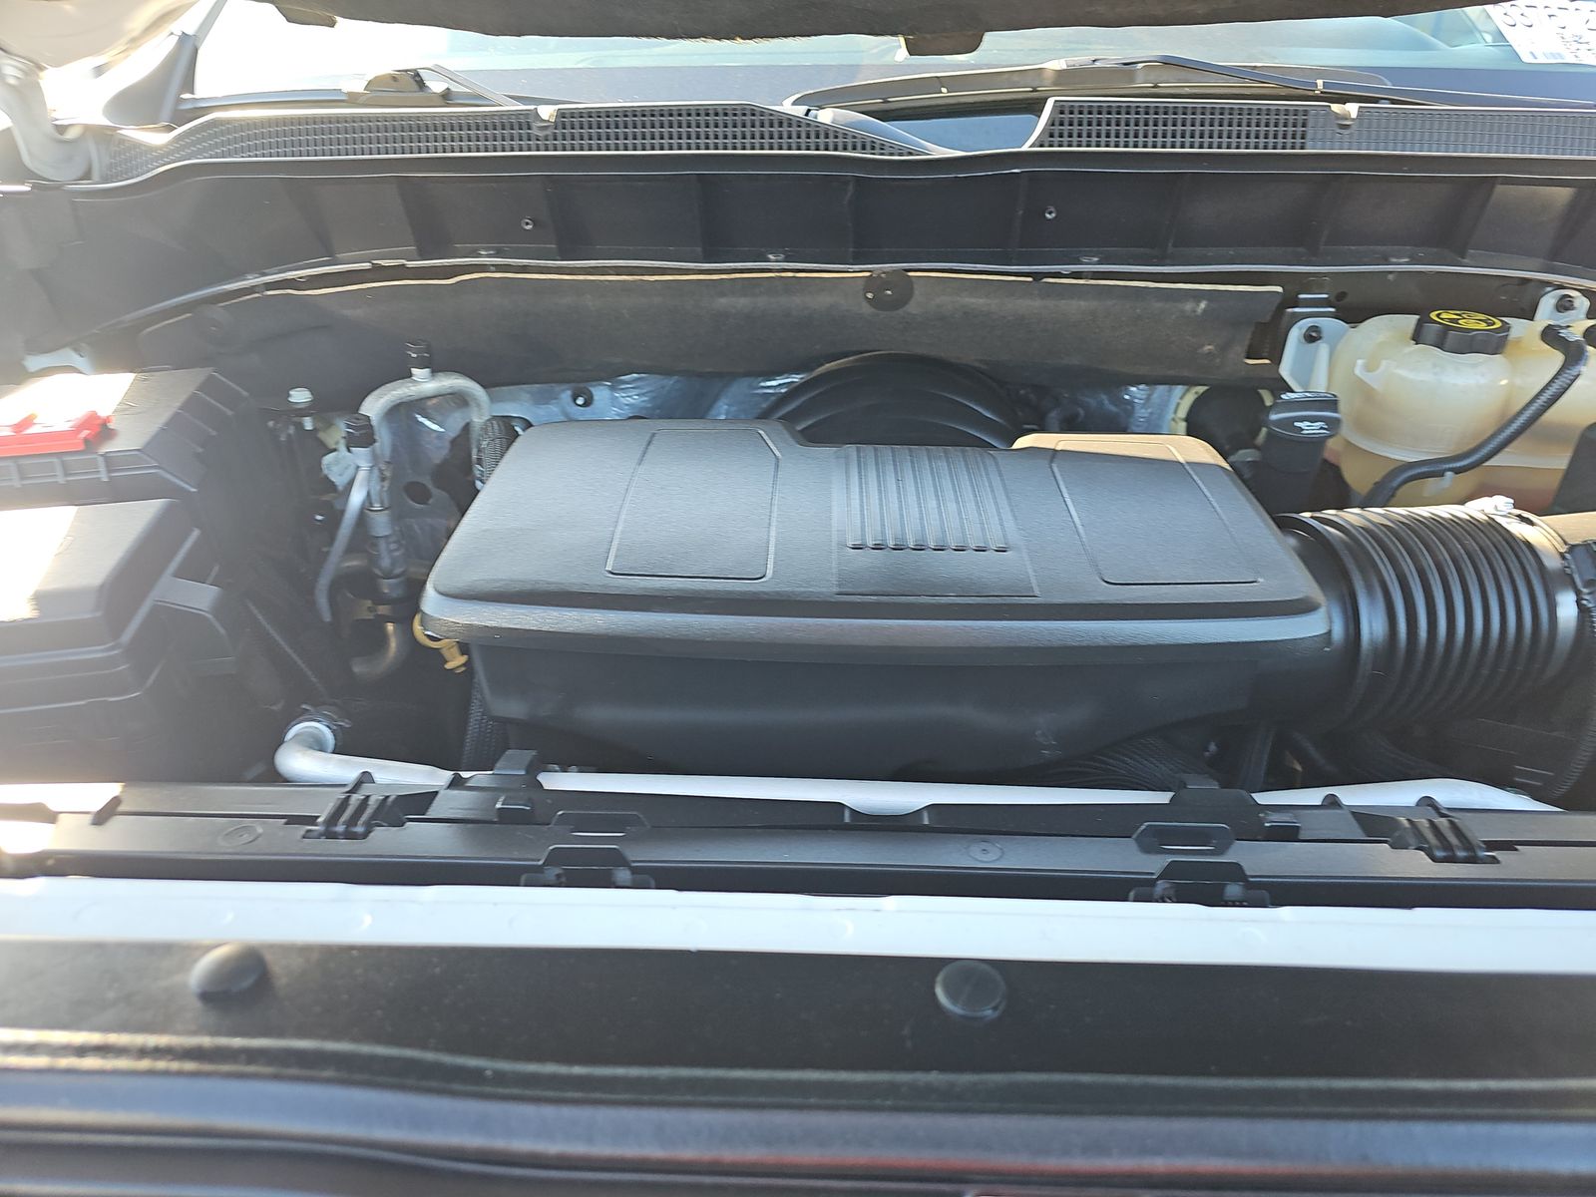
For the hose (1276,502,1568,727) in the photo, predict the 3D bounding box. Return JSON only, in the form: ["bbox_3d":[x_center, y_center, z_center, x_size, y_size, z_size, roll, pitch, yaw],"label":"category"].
[{"bbox_3d":[0.402,0.012,0.700,0.160,0.140,0.140,1,35,1],"label":"hose"}]

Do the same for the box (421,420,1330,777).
[{"bbox_3d":[0.050,0.008,0.765,0.544,0.182,0.237,1,35,1],"label":"box"}]

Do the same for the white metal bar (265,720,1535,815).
[{"bbox_3d":[0.067,0.095,0.599,0.700,0.054,0.072,1,35,1],"label":"white metal bar"}]

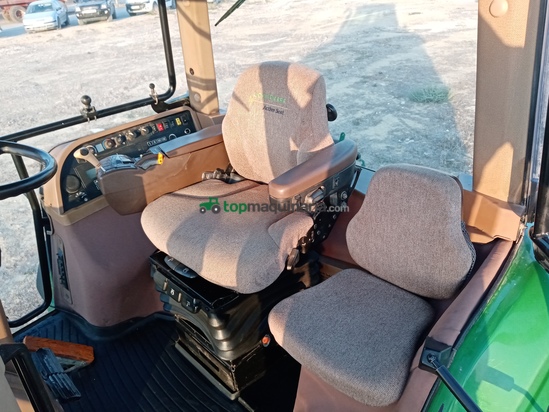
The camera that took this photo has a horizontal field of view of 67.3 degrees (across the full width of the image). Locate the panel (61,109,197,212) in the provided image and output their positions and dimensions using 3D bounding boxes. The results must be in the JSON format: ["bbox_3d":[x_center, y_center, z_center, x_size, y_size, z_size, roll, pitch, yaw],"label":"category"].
[{"bbox_3d":[-0.478,-0.173,1.420,0.050,0.170,0.567,0,24,47],"label":"panel"}]

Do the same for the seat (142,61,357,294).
[{"bbox_3d":[-0.067,-0.132,1.354,0.602,0.541,0.632,22,42,35],"label":"seat"}]

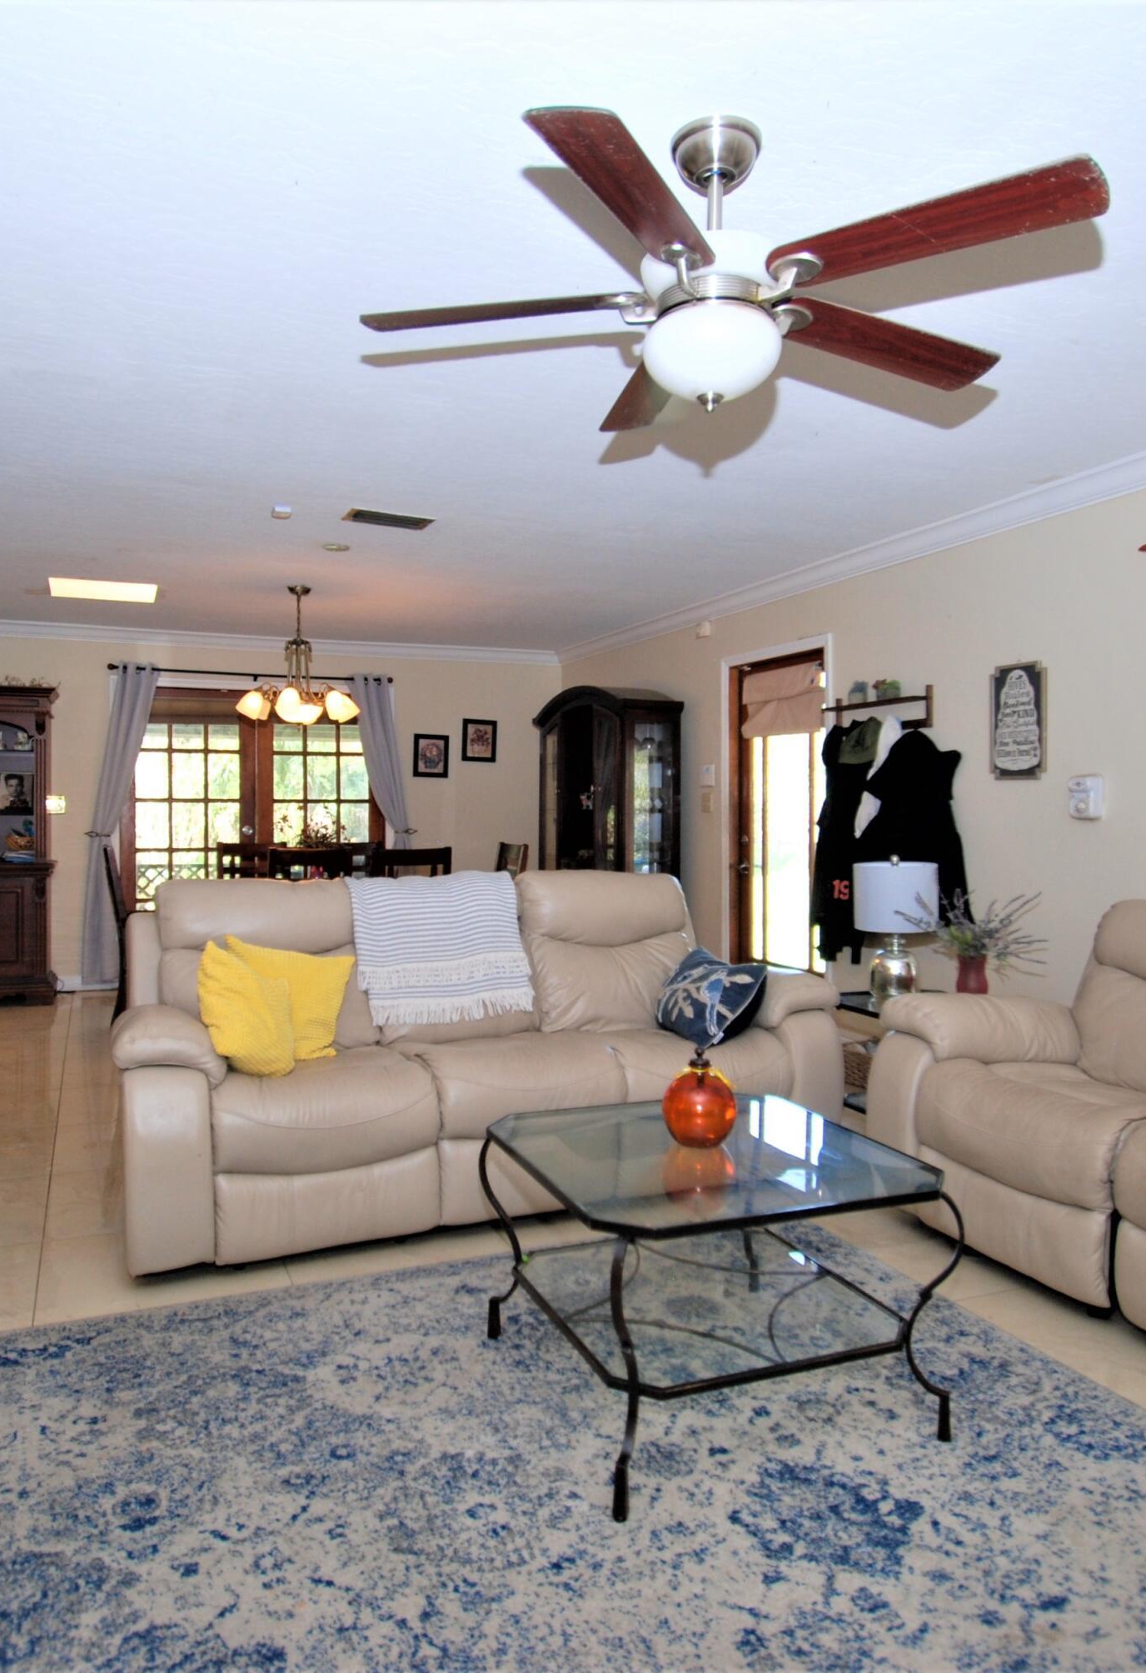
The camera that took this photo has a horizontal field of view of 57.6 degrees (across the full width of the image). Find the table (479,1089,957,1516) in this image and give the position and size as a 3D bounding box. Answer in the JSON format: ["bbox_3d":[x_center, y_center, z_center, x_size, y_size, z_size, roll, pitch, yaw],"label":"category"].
[{"bbox_3d":[0.275,0.927,2.250,0.750,0.495,0.750,0,2,-21],"label":"table"}]

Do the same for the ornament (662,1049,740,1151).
[{"bbox_3d":[0.288,0.573,2.317,0.165,0.205,0.165,0,1,0],"label":"ornament"}]

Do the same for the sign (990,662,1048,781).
[{"bbox_3d":[1.786,-0.457,4.176,0.024,0.420,0.270,0,2,-25],"label":"sign"}]

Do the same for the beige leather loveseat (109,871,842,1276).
[{"bbox_3d":[-0.297,0.637,3.461,2.270,0.985,0.900,0,2,-25],"label":"beige leather loveseat"}]

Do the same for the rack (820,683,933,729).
[{"bbox_3d":[1.409,-0.588,4.893,0.116,0.197,0.645,0,2,-25],"label":"rack"}]

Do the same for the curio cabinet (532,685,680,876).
[{"bbox_3d":[0.221,0.025,7.114,0.416,2.025,1.420,0,2,-25],"label":"curio cabinet"}]

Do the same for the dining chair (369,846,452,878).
[{"bbox_3d":[-0.914,0.570,5.580,0.440,1.010,0.500,0,2,-25],"label":"dining chair"}]

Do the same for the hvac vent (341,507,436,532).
[{"bbox_3d":[-0.787,-1.333,4.410,0.370,0.025,0.190,0,2,-25],"label":"hvac vent"}]

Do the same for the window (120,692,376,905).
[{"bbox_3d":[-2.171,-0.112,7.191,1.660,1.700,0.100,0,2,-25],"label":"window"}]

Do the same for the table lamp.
[{"bbox_3d":[1.166,0.360,3.795,0.305,0.550,0.305,0,2,-25],"label":"table lamp"}]

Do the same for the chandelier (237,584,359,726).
[{"bbox_3d":[-1.530,-0.991,5.818,0.650,0.780,0.650,0,2,-25],"label":"chandelier"}]

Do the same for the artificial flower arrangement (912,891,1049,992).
[{"bbox_3d":[1.450,0.393,3.750,0.420,0.390,0.460,0,2,-25],"label":"artificial flower arrangement"}]

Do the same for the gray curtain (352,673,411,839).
[{"bbox_3d":[-1.371,-0.057,7.466,0.450,2.100,0.120,0,2,-25],"label":"gray curtain"}]

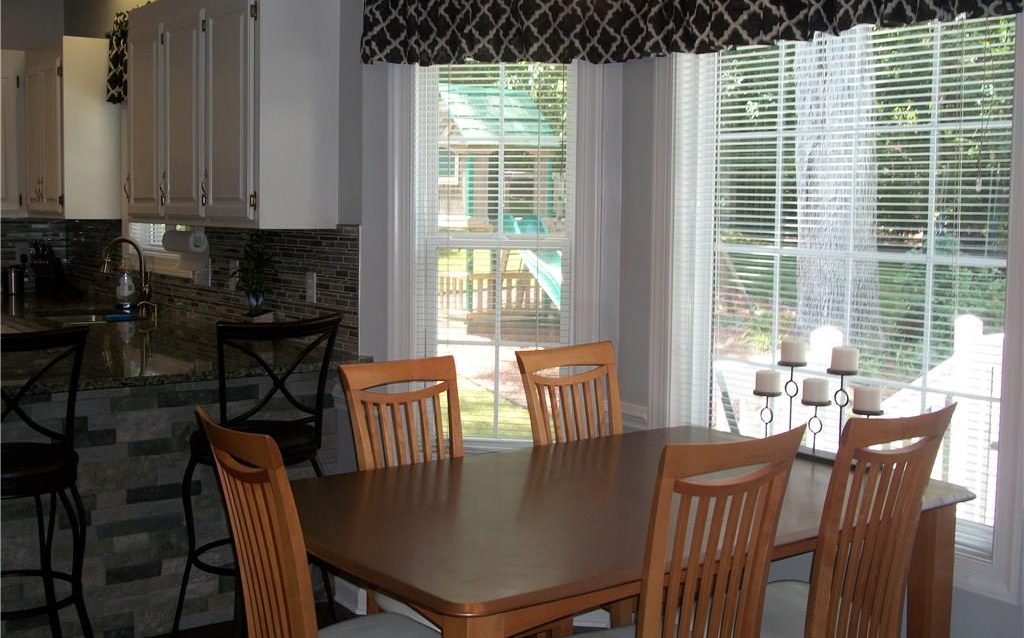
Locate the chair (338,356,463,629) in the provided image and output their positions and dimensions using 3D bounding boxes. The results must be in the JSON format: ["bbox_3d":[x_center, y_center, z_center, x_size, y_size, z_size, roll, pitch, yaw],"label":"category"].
[{"bbox_3d":[-0.160,0.656,3.164,0.455,1.022,0.567,-3,7,-38],"label":"chair"}]

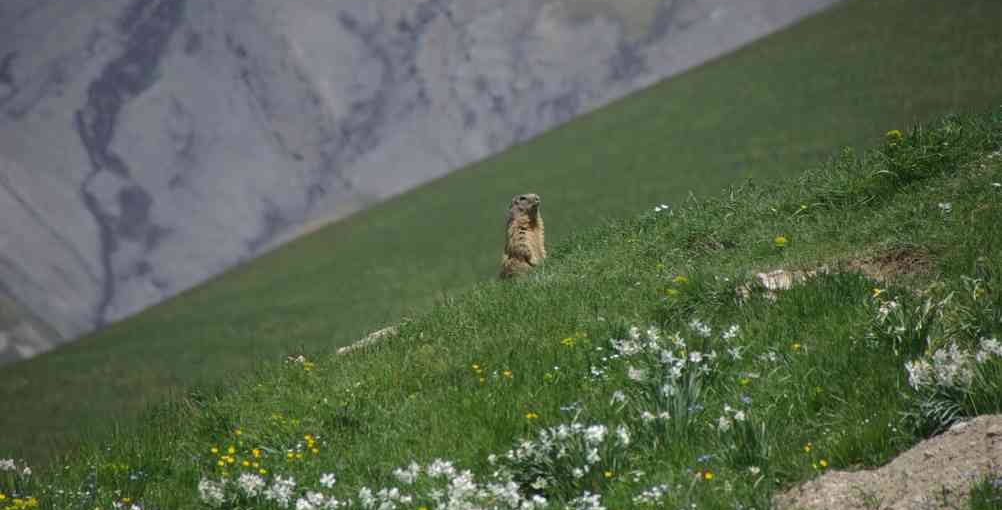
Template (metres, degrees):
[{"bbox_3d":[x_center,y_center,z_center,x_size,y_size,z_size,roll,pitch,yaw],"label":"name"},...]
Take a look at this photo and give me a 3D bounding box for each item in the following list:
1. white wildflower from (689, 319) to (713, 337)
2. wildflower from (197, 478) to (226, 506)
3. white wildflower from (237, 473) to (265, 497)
[{"bbox_3d":[0.798,0.290,41.700,0.091,0.067,0.077,0,-4,0],"label":"white wildflower"},{"bbox_3d":[-1.149,0.943,41.400,0.113,0.103,0.095,0,-4,0],"label":"wildflower"},{"bbox_3d":[-0.995,0.915,41.400,0.106,0.096,0.089,0,-4,0],"label":"white wildflower"}]

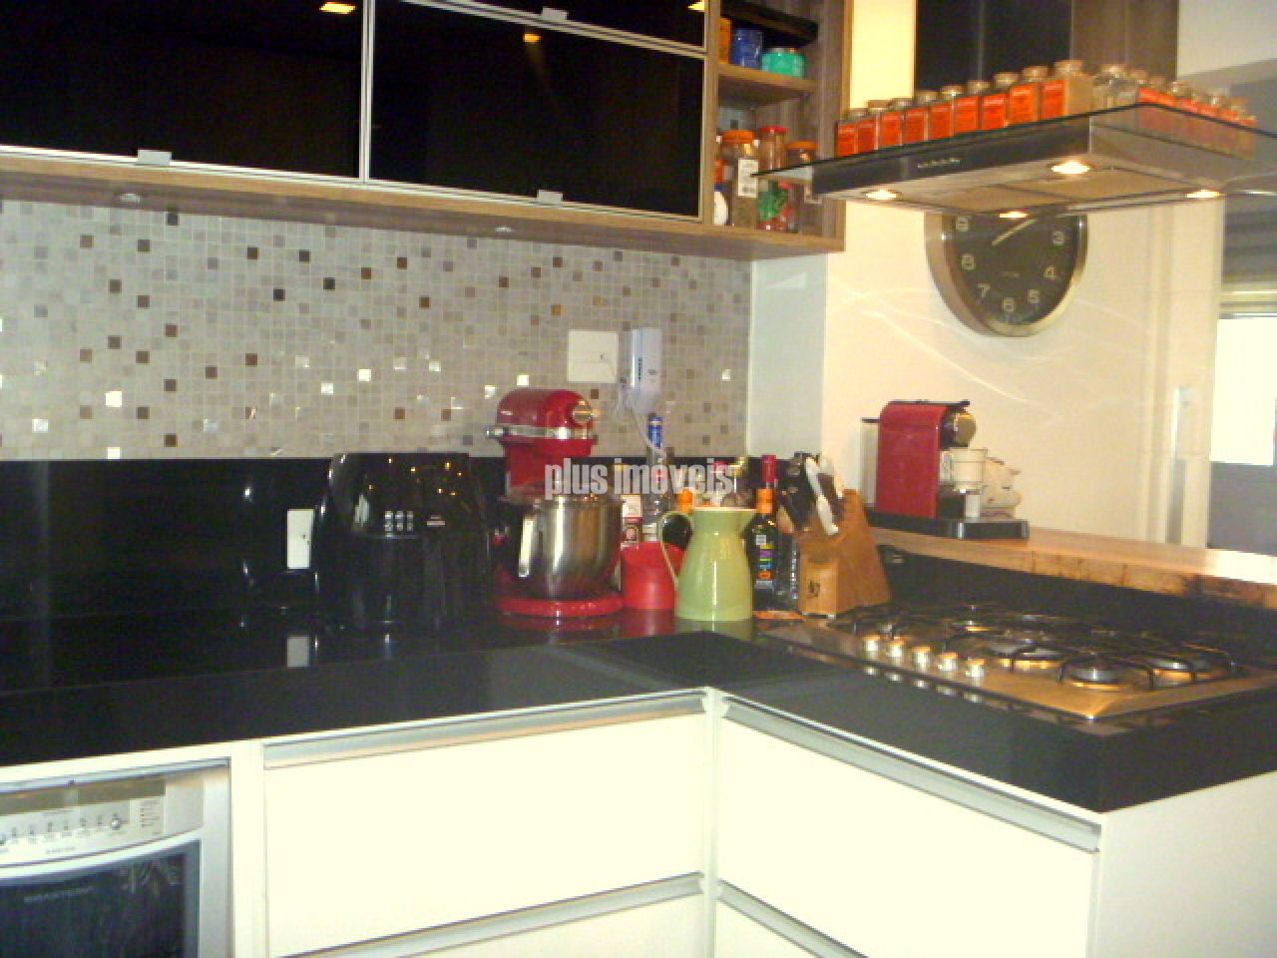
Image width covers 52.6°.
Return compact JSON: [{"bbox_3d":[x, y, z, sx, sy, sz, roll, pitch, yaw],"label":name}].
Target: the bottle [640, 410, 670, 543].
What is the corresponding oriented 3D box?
[{"bbox_3d":[0.035,0.054,2.722,0.073,0.375,0.073,1,4,0],"label":"bottle"}]

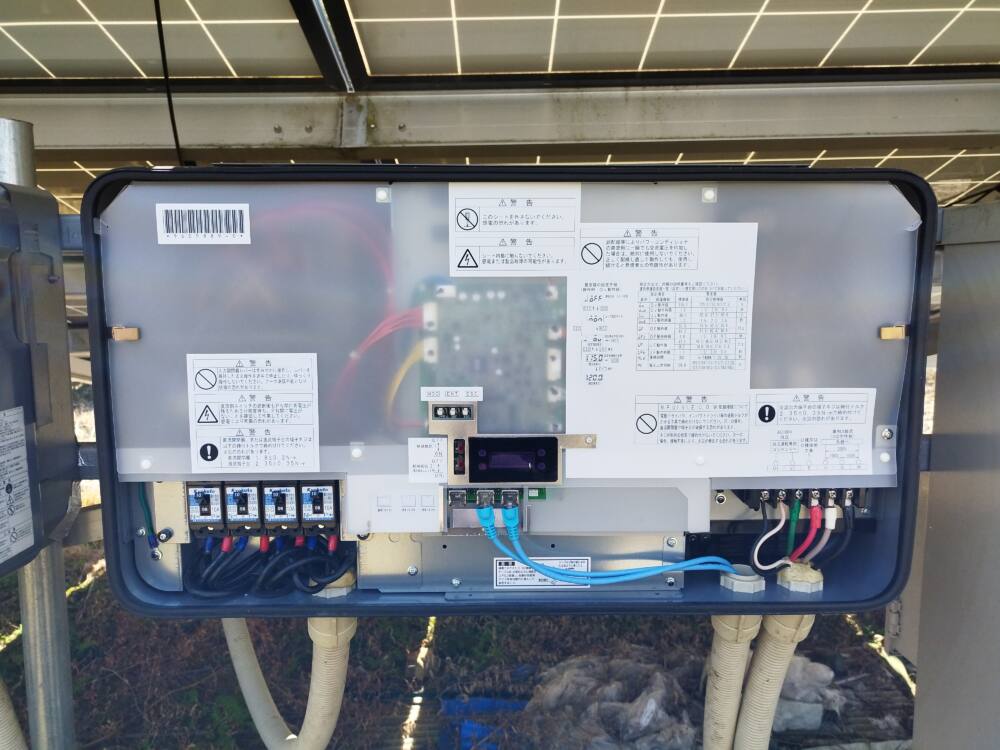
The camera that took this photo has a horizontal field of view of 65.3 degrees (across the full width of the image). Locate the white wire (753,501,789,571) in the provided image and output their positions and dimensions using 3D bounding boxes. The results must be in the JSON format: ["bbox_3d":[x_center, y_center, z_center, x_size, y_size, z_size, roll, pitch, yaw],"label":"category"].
[{"bbox_3d":[0.258,0.152,0.739,0.035,0.072,0.035,0,7,0],"label":"white wire"}]

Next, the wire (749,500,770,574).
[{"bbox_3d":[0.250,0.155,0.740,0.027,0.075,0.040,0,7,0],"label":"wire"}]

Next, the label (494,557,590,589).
[{"bbox_3d":[0.041,0.189,0.743,0.092,0.031,0.002,0,7,0],"label":"label"}]

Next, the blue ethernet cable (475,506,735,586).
[{"bbox_3d":[0.099,0.158,0.734,0.244,0.075,0.050,0,7,0],"label":"blue ethernet cable"}]

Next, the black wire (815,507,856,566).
[{"bbox_3d":[0.319,0.154,0.744,0.040,0.072,0.035,0,7,0],"label":"black wire"}]

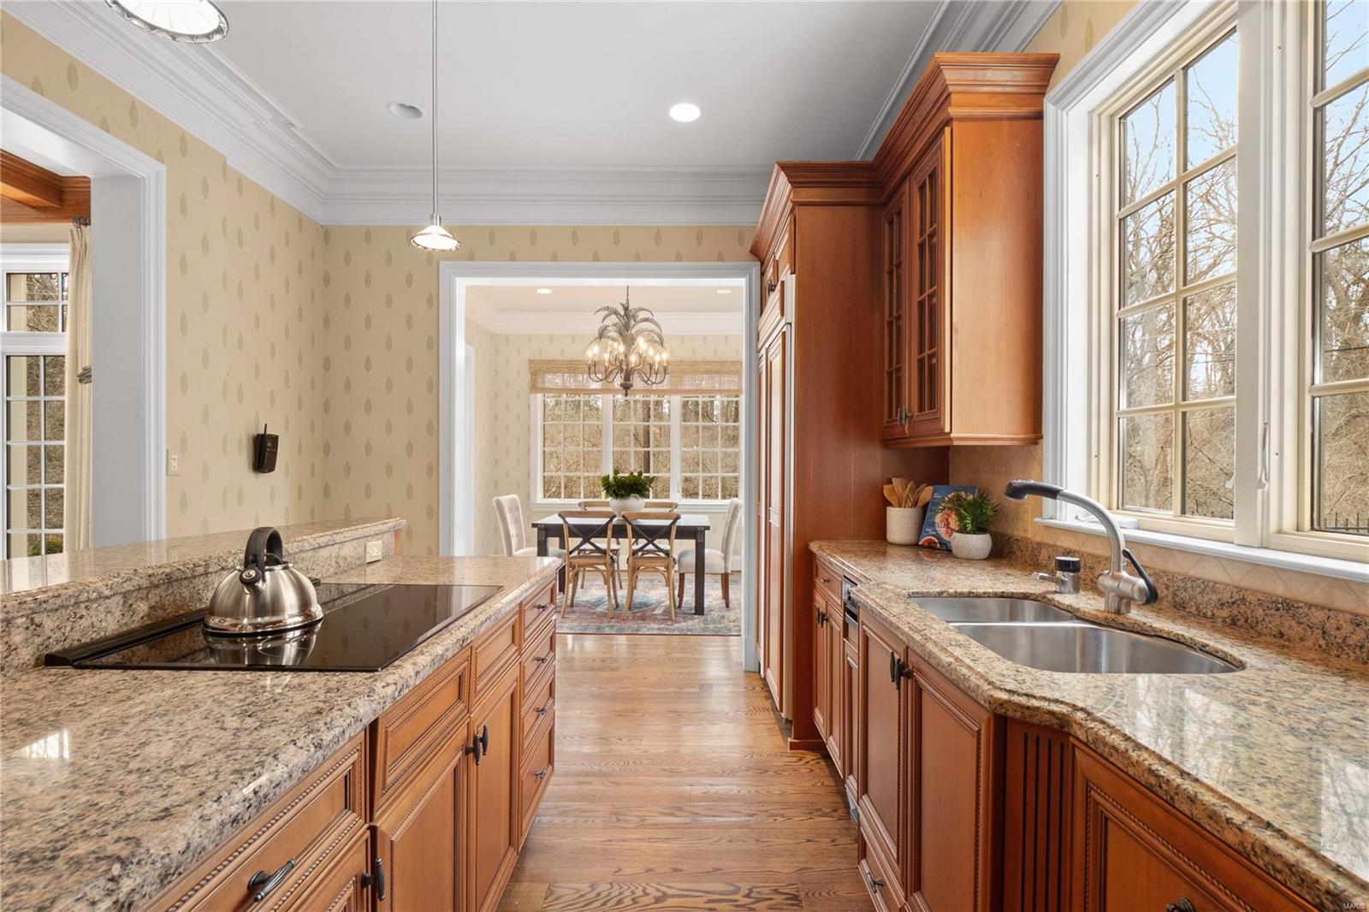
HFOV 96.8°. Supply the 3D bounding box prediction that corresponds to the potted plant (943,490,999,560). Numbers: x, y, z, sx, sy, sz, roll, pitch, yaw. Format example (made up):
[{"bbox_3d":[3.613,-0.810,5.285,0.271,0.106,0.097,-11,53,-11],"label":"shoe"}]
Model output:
[{"bbox_3d":[1.083,0.262,2.310,0.195,0.245,0.190,0,0,0],"label":"potted plant"}]

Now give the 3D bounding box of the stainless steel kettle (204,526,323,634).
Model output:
[{"bbox_3d":[-0.982,0.281,1.430,0.230,0.220,0.230,0,0,-16],"label":"stainless steel kettle"}]

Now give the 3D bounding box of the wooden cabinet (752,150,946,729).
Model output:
[{"bbox_3d":[0.800,0.030,3.200,0.790,2.590,1.120,0,0,1],"label":"wooden cabinet"}]

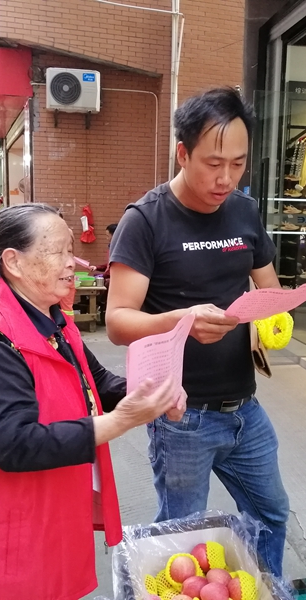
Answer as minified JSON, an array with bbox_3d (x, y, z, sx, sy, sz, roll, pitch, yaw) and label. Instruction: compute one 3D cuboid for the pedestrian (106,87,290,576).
[{"bbox_3d":[0.113,0.410,1.481,0.530,1.760,0.460,-1,8,-18],"label":"pedestrian"}]

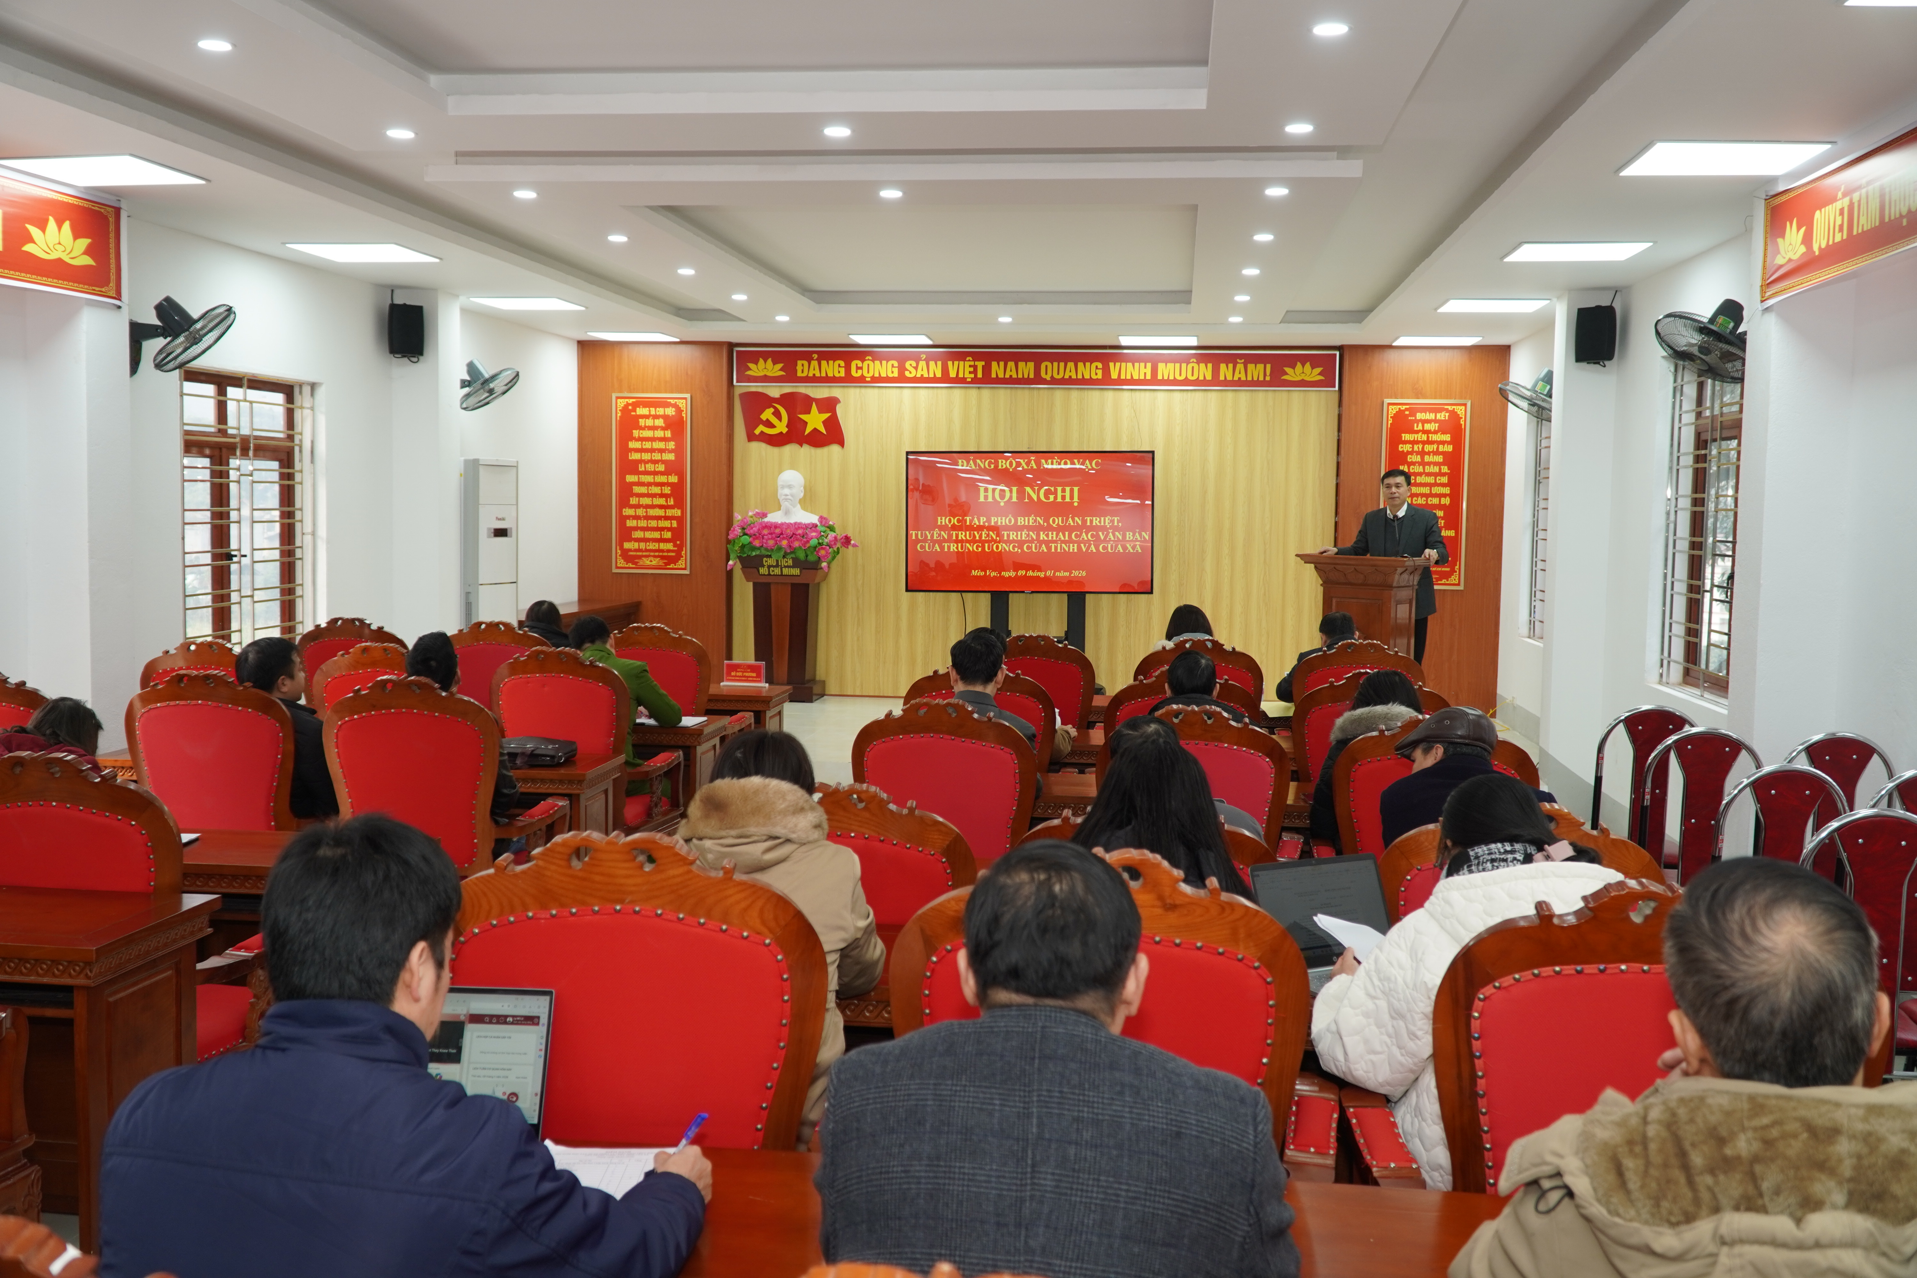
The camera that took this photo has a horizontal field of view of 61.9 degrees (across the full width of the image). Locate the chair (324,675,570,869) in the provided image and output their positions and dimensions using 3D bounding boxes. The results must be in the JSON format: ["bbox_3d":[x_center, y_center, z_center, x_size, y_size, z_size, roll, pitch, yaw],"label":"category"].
[{"bbox_3d":[-1.625,0.635,5.248,0.590,1.080,0.630,2,5,12],"label":"chair"}]

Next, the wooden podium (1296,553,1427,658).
[{"bbox_3d":[2.356,0.115,9.310,0.680,1.160,0.430,5,6,39],"label":"wooden podium"}]

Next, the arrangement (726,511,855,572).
[{"bbox_3d":[-1.186,-0.681,11.343,0.930,0.420,0.500,2,5,8],"label":"arrangement"}]

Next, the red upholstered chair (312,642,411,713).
[{"bbox_3d":[-2.192,0.511,6.326,0.630,1.050,0.620,1,5,0],"label":"red upholstered chair"}]

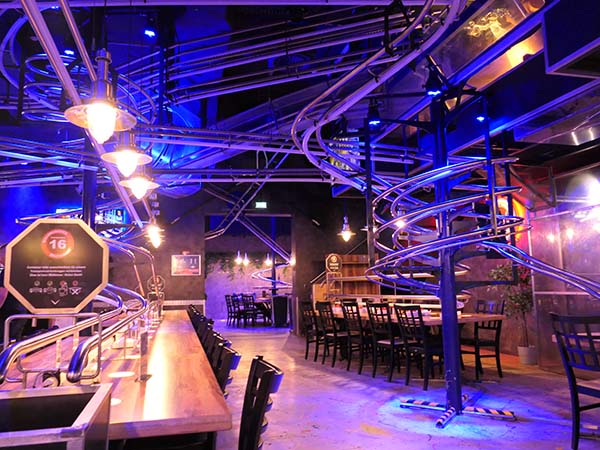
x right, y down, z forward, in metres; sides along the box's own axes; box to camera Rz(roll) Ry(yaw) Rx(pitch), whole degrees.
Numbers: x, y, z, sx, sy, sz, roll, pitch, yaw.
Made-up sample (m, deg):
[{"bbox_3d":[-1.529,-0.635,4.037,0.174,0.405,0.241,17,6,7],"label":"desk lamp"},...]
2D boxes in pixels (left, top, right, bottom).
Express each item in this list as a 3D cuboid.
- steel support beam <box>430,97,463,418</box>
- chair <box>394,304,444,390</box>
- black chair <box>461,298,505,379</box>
[{"bbox_3d":[1.427,0.214,4.561,0.130,3.034,0.130,-5,-9,28],"label":"steel support beam"},{"bbox_3d":[1.443,1.394,5.423,0.480,0.930,0.420,4,-9,-27],"label":"chair"},{"bbox_3d":[2.319,1.471,6.030,0.480,0.930,0.420,3,-9,-25],"label":"black chair"}]

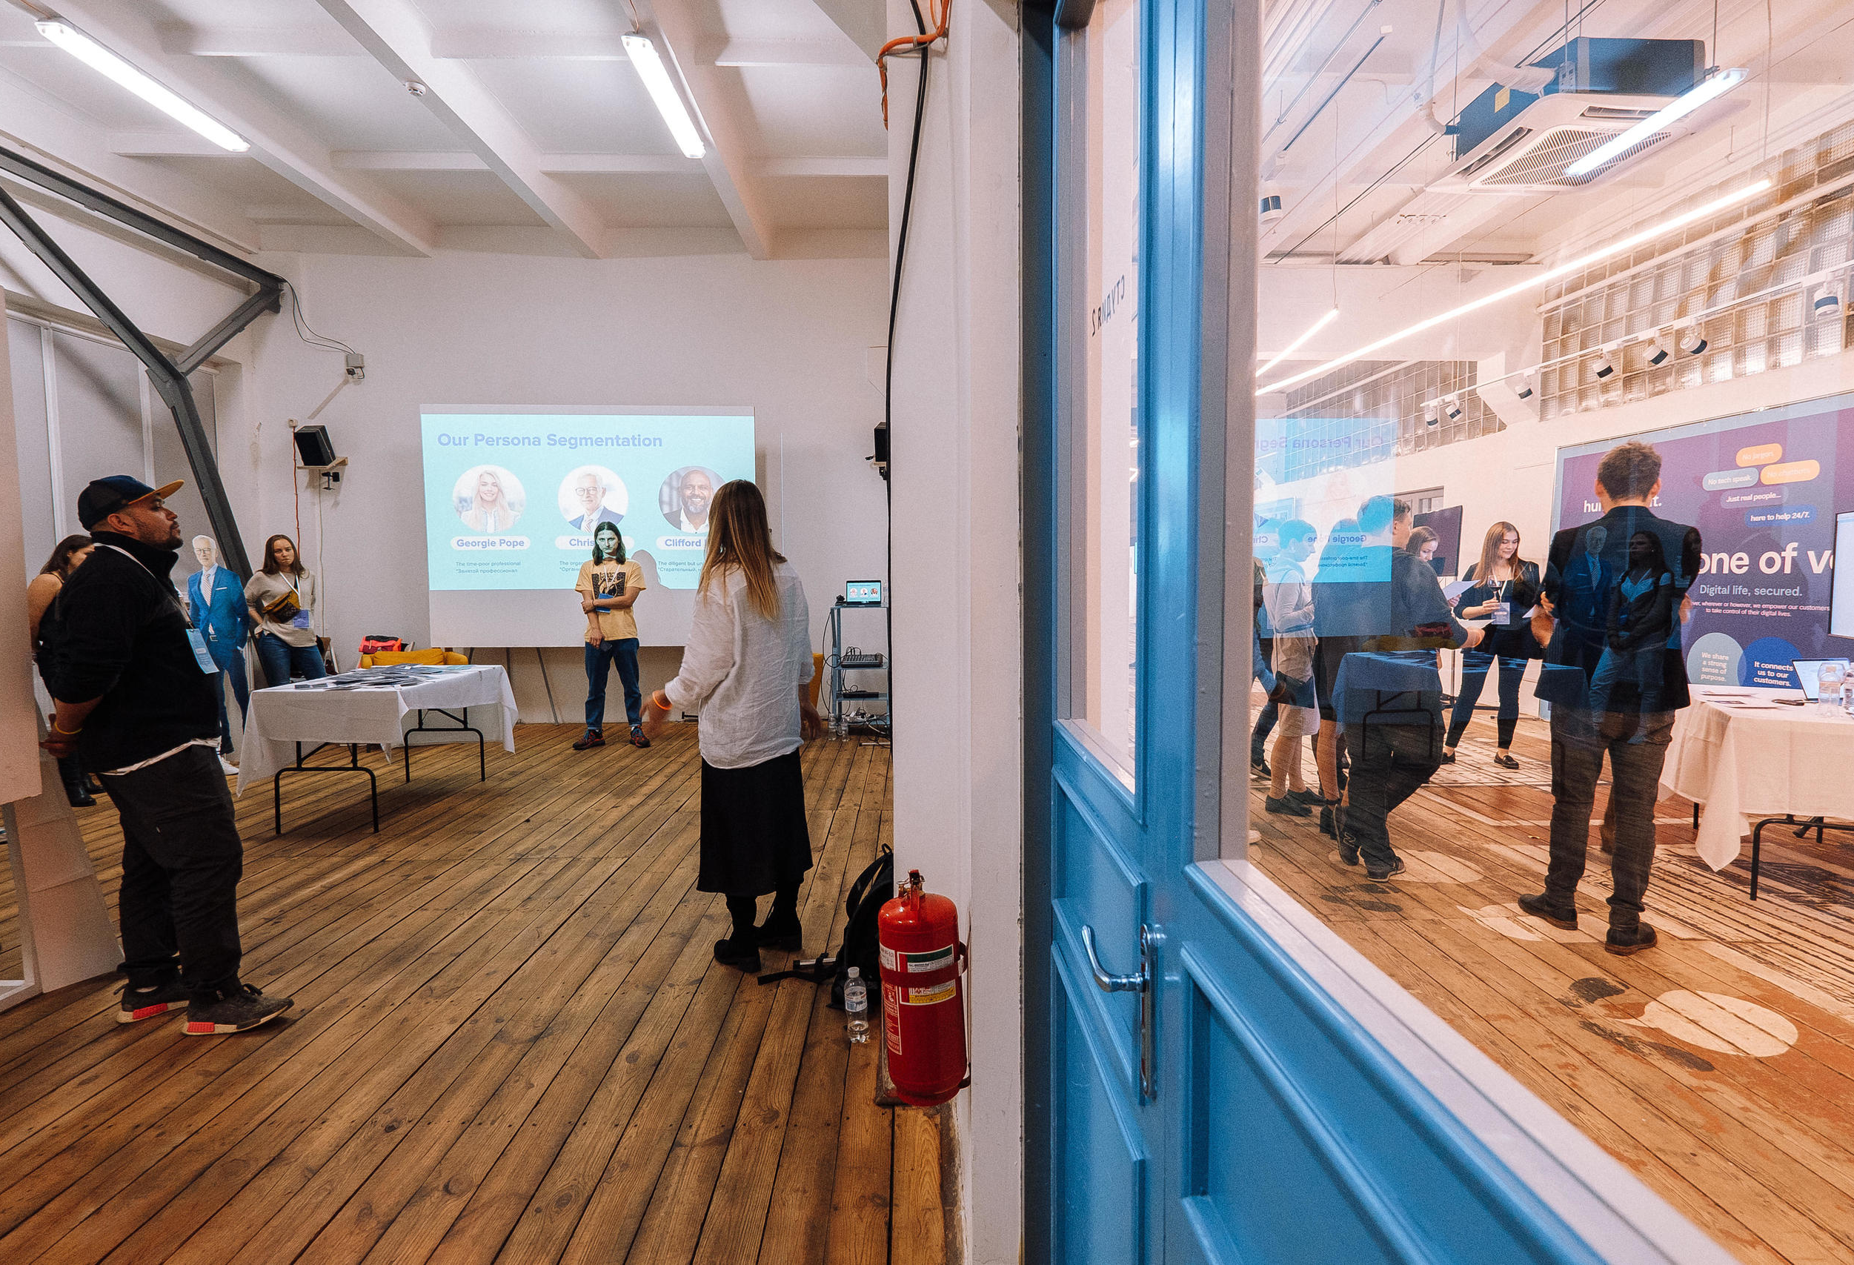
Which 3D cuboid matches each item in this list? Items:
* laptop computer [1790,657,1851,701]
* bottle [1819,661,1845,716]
[{"bbox_3d":[4.201,0.221,3.554,0.310,0.190,0.270,-1,4,-5],"label":"laptop computer"},{"bbox_3d":[3.708,0.230,3.229,0.066,0.220,0.066,0,4,0],"label":"bottle"}]

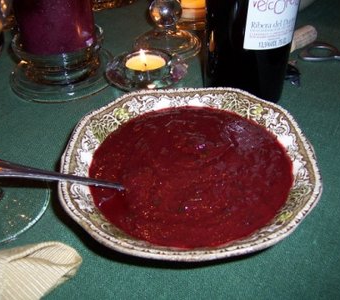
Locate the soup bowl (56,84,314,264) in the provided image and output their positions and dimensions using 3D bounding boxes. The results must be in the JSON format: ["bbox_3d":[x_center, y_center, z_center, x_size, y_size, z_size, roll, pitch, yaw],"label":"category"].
[{"bbox_3d":[0.012,0.019,0.257,0.160,0.049,0.160,-3,40,0],"label":"soup bowl"}]

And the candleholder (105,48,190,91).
[{"bbox_3d":[-0.023,-0.078,0.392,0.081,0.028,0.081,-3,40,0],"label":"candleholder"}]

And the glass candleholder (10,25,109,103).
[{"bbox_3d":[-0.118,-0.101,0.413,0.118,0.043,0.118,-3,40,0],"label":"glass candleholder"}]

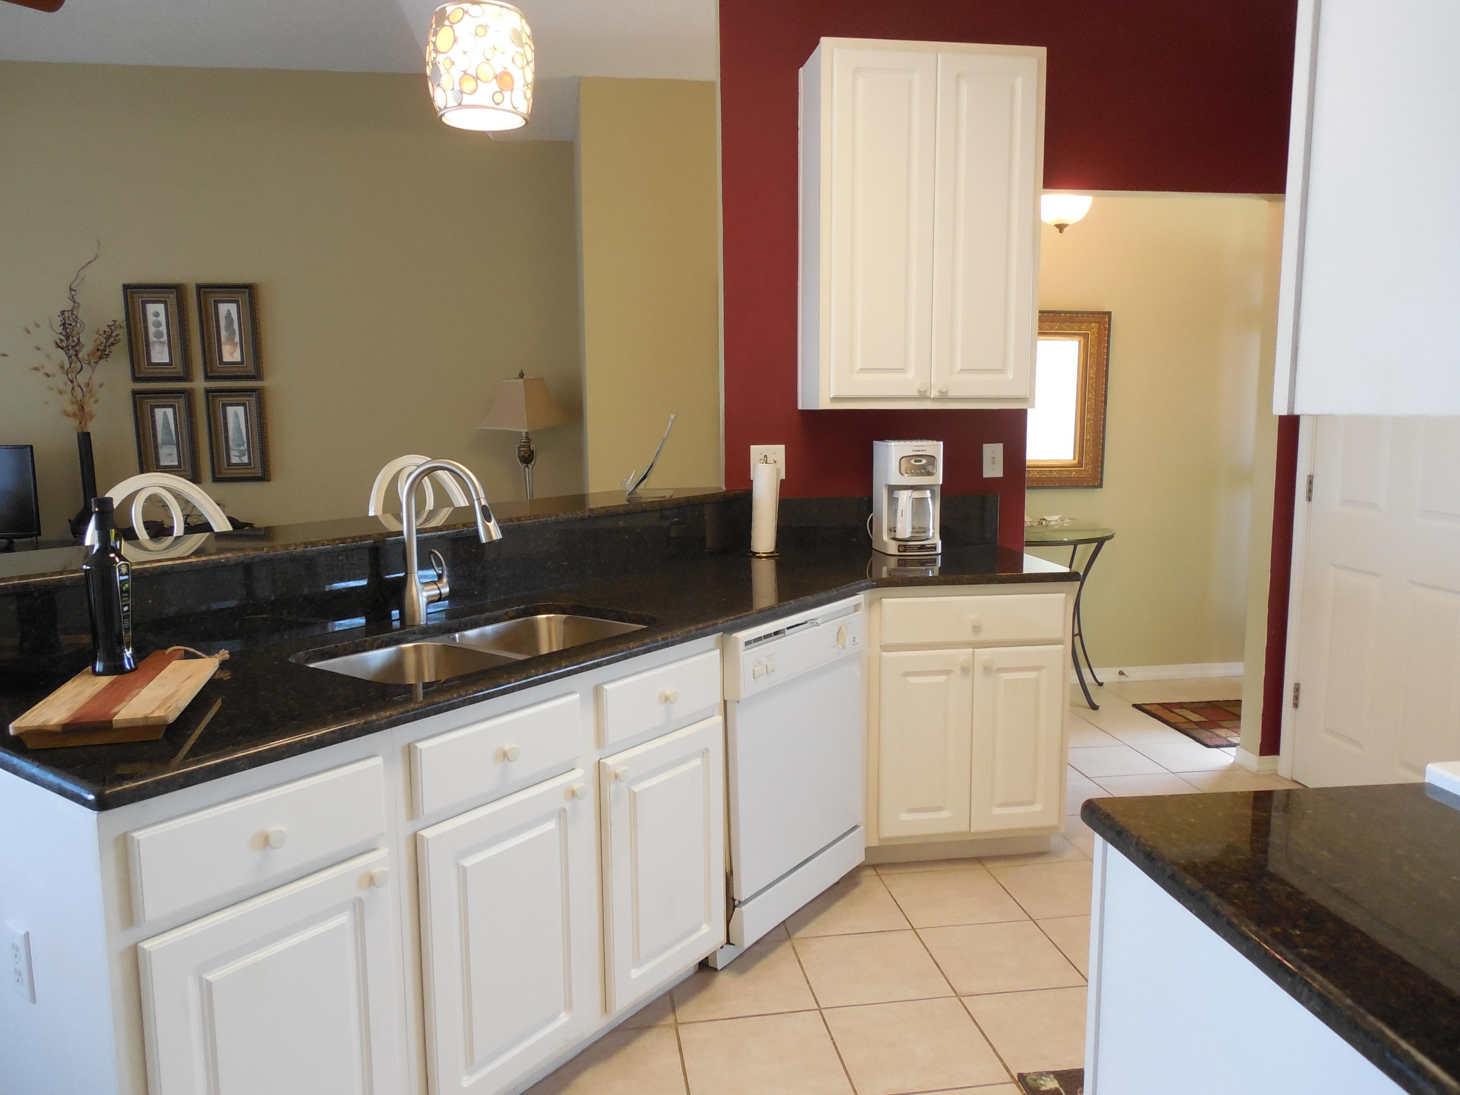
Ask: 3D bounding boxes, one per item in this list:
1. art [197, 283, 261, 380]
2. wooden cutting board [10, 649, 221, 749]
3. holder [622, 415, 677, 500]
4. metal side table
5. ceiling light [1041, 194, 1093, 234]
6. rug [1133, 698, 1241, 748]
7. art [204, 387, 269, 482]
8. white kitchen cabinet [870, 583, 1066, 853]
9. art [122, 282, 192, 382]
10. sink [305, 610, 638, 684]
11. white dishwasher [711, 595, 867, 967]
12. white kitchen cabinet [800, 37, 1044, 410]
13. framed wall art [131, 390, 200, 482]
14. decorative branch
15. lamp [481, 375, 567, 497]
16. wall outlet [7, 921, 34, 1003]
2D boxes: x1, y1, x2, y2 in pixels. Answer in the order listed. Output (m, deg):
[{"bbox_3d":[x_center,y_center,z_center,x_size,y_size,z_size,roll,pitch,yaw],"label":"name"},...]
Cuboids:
[{"bbox_3d":[-2.606,-1.119,5.505,0.297,0.492,0.035,-2,7,-8],"label":"art"},{"bbox_3d":[-0.930,0.231,1.650,0.198,0.043,0.440,-2,7,-15],"label":"wooden cutting board"},{"bbox_3d":[-0.256,-0.289,3.333,0.155,0.255,0.216,-1,7,-3],"label":"holder"},{"bbox_3d":[1.444,0.339,5.024,0.950,0.785,0.410,-2,7,-8],"label":"metal side table"},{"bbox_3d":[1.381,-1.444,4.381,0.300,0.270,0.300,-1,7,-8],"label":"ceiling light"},{"bbox_3d":[2.454,0.759,4.707,1.050,0.012,0.650,-2,7,-8],"label":"rug"},{"bbox_3d":[-2.597,-0.594,5.573,0.297,0.492,0.035,-2,7,-8],"label":"art"},{"bbox_3d":[0.675,0.461,3.374,0.630,0.796,0.580,-1,7,-8],"label":"white kitchen cabinet"},{"bbox_3d":[-2.956,-1.106,5.457,0.297,0.492,0.035,-2,7,-8],"label":"art"},{"bbox_3d":[-0.510,0.302,2.225,0.400,0.200,0.710,5,9,37],"label":"sink"},{"bbox_3d":[-0.038,0.571,2.881,0.610,0.850,0.600,5,9,37],"label":"white dishwasher"},{"bbox_3d":[0.588,-0.967,3.290,0.685,1.066,0.320,-1,7,-8],"label":"white kitchen cabinet"},{"bbox_3d":[-2.951,-0.582,5.524,0.297,0.492,0.035,-2,7,-8],"label":"framed wall art"},{"bbox_3d":[-3.263,-1.022,5.157,0.540,0.919,0.400,-2,7,-8],"label":"decorative branch"},{"bbox_3d":[-0.801,-0.359,4.117,0.260,0.650,0.260,4,8,29],"label":"lamp"},{"bbox_3d":[-1.036,0.603,1.536,0.072,0.114,0.008,5,9,37],"label":"wall outlet"}]

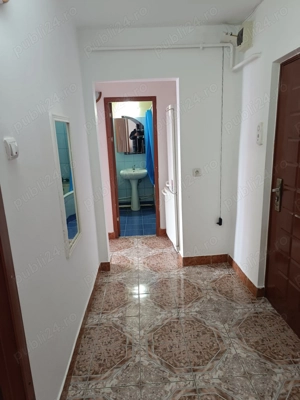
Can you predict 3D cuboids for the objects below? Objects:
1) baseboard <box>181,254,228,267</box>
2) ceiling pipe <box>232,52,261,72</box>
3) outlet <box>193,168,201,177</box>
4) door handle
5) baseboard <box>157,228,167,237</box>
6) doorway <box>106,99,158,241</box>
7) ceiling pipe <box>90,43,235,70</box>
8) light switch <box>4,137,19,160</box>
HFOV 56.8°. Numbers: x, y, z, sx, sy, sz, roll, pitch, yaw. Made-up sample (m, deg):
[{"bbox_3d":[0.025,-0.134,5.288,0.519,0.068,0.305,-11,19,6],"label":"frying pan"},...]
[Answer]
[{"bbox_3d":[0.644,0.694,3.239,0.558,0.106,0.017,-3,14,-2],"label":"baseboard"},{"bbox_3d":[0.838,-1.214,2.460,0.038,0.040,0.625,-3,14,-2],"label":"ceiling pipe"},{"bbox_3d":[0.509,-0.296,2.977,0.090,0.088,0.027,-3,14,-2],"label":"outlet"},{"bbox_3d":[1.013,-0.037,2.223,0.063,0.273,0.105,-3,14,-2],"label":"door handle"},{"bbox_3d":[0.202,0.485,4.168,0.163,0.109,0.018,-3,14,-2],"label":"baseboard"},{"bbox_3d":[-0.231,-0.416,3.972,0.689,1.987,0.120,-3,14,-2],"label":"doorway"},{"bbox_3d":[0.132,-1.376,2.684,1.395,0.248,0.042,-3,14,-2],"label":"ceiling pipe"},{"bbox_3d":[-0.561,-0.210,1.137,0.022,0.084,0.079,-3,14,-2],"label":"light switch"}]

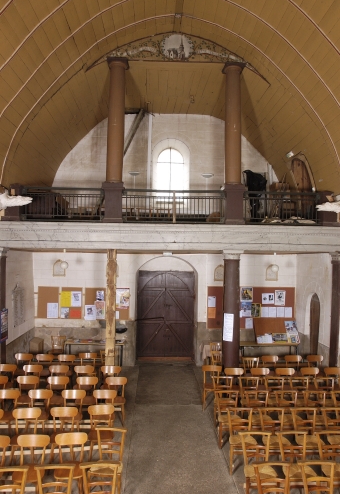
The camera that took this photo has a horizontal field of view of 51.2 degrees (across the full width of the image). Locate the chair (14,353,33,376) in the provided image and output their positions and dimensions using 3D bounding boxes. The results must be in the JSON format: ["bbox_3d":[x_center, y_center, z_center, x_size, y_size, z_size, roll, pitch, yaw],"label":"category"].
[{"bbox_3d":[-3.484,2.952,8.279,0.430,0.790,0.450,1,-1,-3],"label":"chair"}]

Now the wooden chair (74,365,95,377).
[{"bbox_3d":[-1.739,2.850,7.050,0.430,0.820,0.480,1,-2,-6],"label":"wooden chair"}]

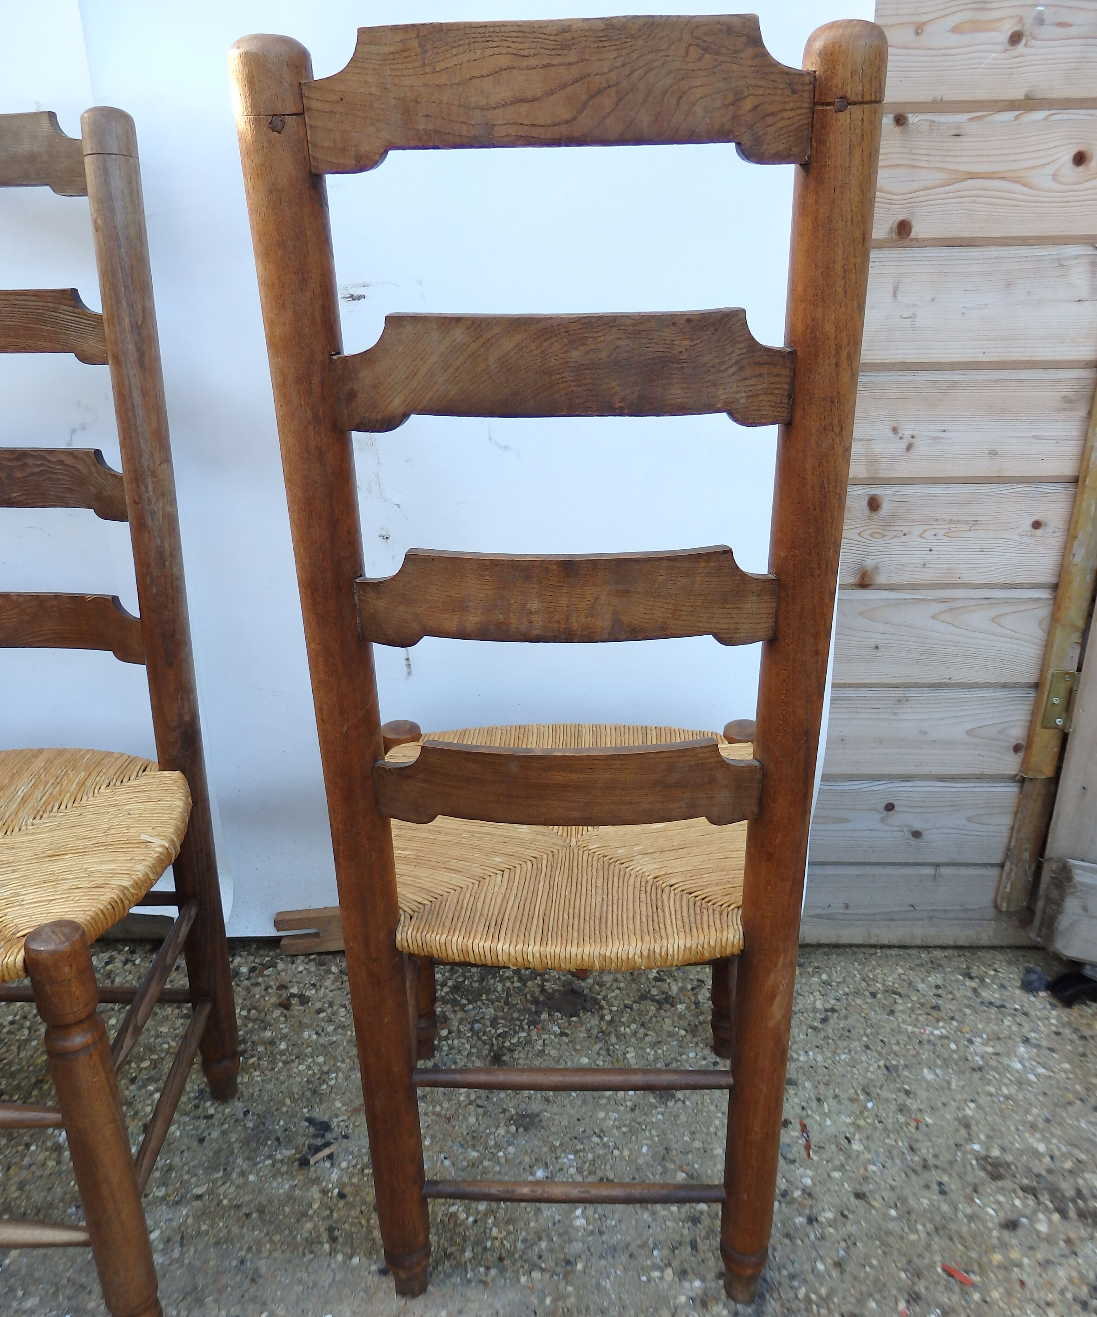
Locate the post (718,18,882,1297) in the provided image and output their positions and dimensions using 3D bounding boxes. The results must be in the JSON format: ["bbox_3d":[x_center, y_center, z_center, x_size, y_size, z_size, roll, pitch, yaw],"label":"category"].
[{"bbox_3d":[0.181,0.131,0.817,0.048,1.079,0.048,0,25,2],"label":"post"}]

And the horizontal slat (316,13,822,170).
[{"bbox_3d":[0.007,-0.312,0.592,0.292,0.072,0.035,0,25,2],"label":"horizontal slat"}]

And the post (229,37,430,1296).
[{"bbox_3d":[-0.146,0.133,0.828,0.048,1.079,0.048,0,25,2],"label":"post"}]

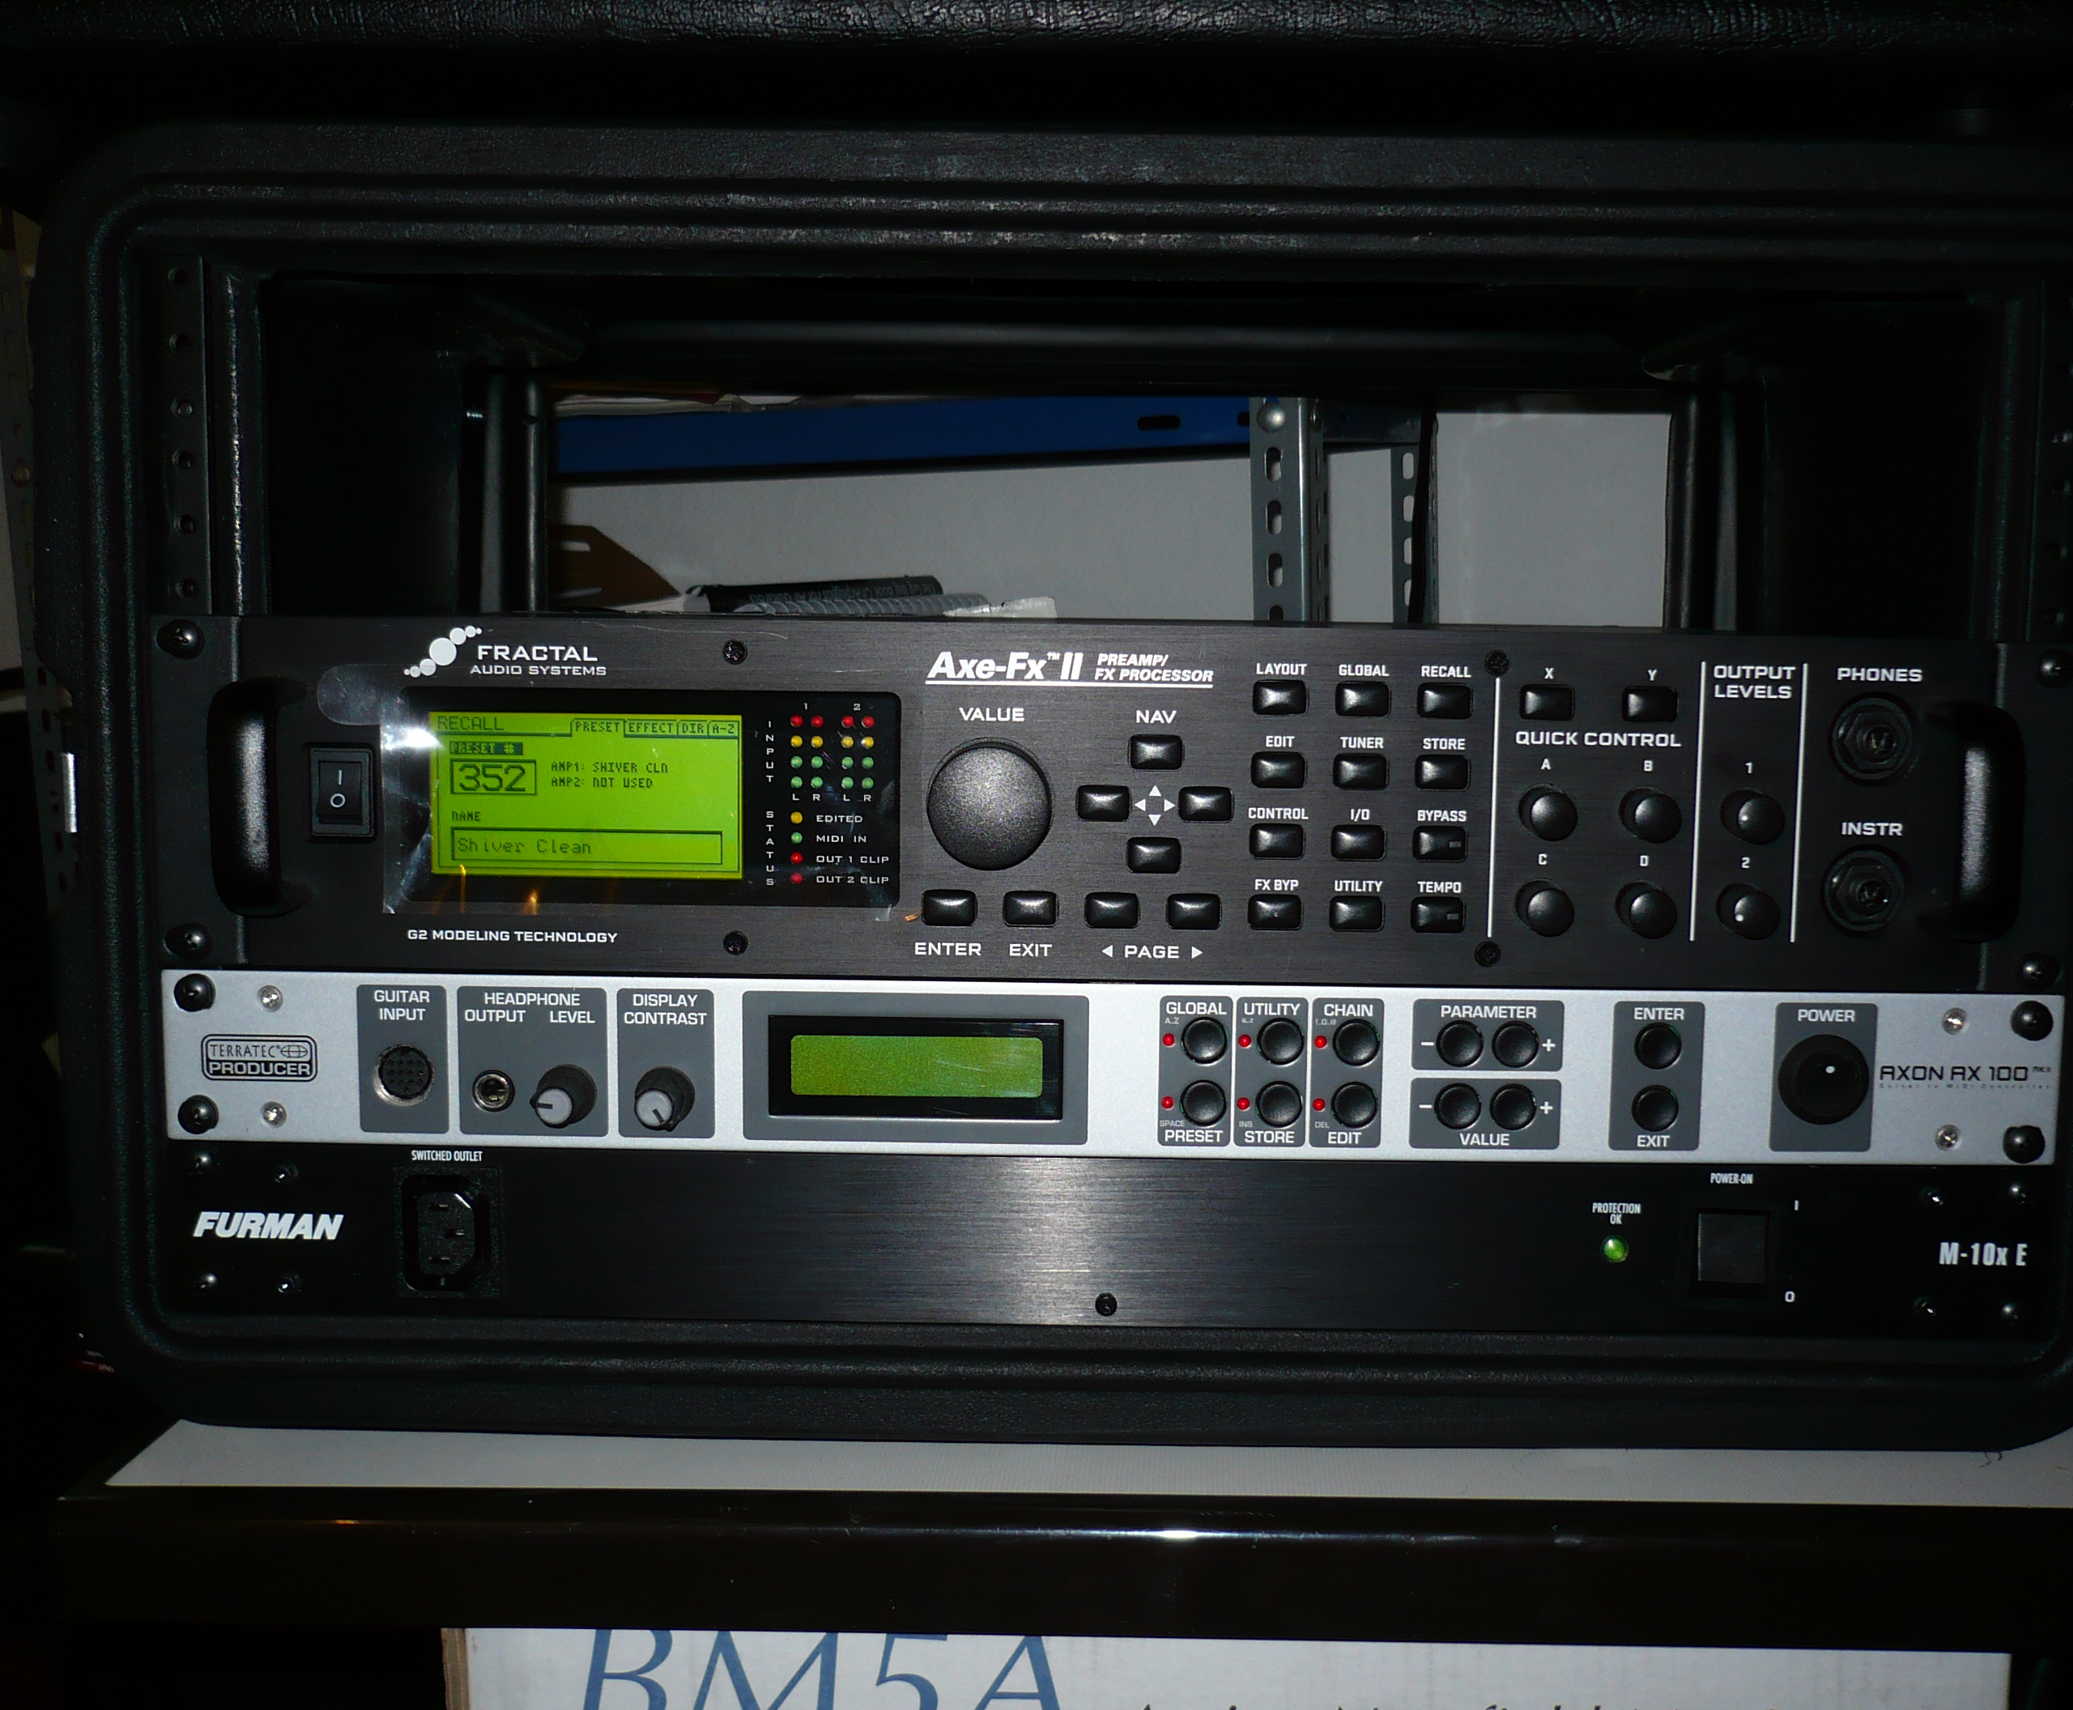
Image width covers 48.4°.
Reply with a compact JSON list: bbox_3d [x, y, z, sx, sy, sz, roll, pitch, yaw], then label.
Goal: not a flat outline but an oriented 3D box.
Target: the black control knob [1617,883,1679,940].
[{"bbox_3d":[0.153,0.014,0.576,0.012,0.012,0.012,1,6,0],"label":"black control knob"}]

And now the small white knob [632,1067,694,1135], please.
[{"bbox_3d":[-0.095,0.062,0.580,0.015,0.015,0.015,1,6,0],"label":"small white knob"}]

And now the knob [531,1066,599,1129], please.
[{"bbox_3d":[-0.119,0.062,0.580,0.015,0.015,0.015,1,6,0],"label":"knob"}]

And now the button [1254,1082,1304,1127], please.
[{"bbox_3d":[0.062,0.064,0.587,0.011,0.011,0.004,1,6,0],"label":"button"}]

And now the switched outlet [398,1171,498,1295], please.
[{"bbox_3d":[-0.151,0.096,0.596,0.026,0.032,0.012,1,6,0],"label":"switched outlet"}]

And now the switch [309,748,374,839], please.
[{"bbox_3d":[-0.174,-0.015,0.577,0.016,0.022,0.006,1,7,0],"label":"switch"}]

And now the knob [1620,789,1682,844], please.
[{"bbox_3d":[0.153,-0.010,0.571,0.012,0.012,0.012,1,6,0],"label":"knob"}]

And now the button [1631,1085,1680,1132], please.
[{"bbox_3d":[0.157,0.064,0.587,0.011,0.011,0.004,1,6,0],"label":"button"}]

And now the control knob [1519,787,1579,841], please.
[{"bbox_3d":[0.127,-0.010,0.571,0.012,0.012,0.012,1,6,0],"label":"control knob"}]

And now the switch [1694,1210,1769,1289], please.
[{"bbox_3d":[0.177,0.100,0.590,0.018,0.019,0.005,1,6,0],"label":"switch"}]

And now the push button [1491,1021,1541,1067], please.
[{"bbox_3d":[0.121,0.048,0.584,0.012,0.012,0.005,1,7,0],"label":"push button"}]

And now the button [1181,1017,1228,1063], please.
[{"bbox_3d":[0.043,0.047,0.584,0.011,0.011,0.004,1,6,0],"label":"button"}]

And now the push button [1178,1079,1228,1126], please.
[{"bbox_3d":[0.042,0.063,0.586,0.012,0.012,0.005,1,7,0],"label":"push button"}]

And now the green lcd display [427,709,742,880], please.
[{"bbox_3d":[-0.113,-0.015,0.579,0.077,0.041,0.005,1,7,0],"label":"green lcd display"}]

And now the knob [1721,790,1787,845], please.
[{"bbox_3d":[0.178,-0.009,0.571,0.012,0.012,0.012,1,6,0],"label":"knob"}]

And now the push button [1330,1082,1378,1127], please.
[{"bbox_3d":[0.081,0.064,0.586,0.011,0.011,0.004,1,6,0],"label":"push button"}]

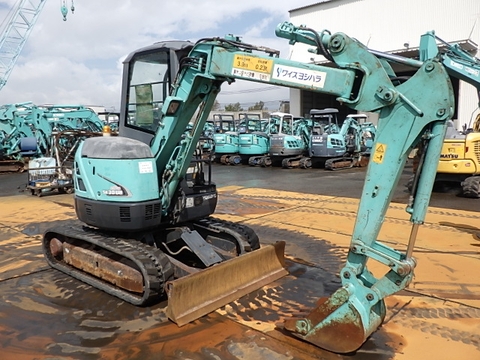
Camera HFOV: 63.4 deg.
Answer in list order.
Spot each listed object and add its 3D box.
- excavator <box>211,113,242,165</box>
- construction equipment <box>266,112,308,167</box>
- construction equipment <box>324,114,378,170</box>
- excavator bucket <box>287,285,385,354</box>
[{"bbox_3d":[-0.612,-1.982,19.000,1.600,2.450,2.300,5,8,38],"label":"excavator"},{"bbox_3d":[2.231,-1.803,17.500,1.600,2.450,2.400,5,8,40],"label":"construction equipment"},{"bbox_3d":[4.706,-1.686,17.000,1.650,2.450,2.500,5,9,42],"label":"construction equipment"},{"bbox_3d":[0.750,0.947,2.984,0.640,0.460,0.540,5,8,37],"label":"excavator bucket"}]

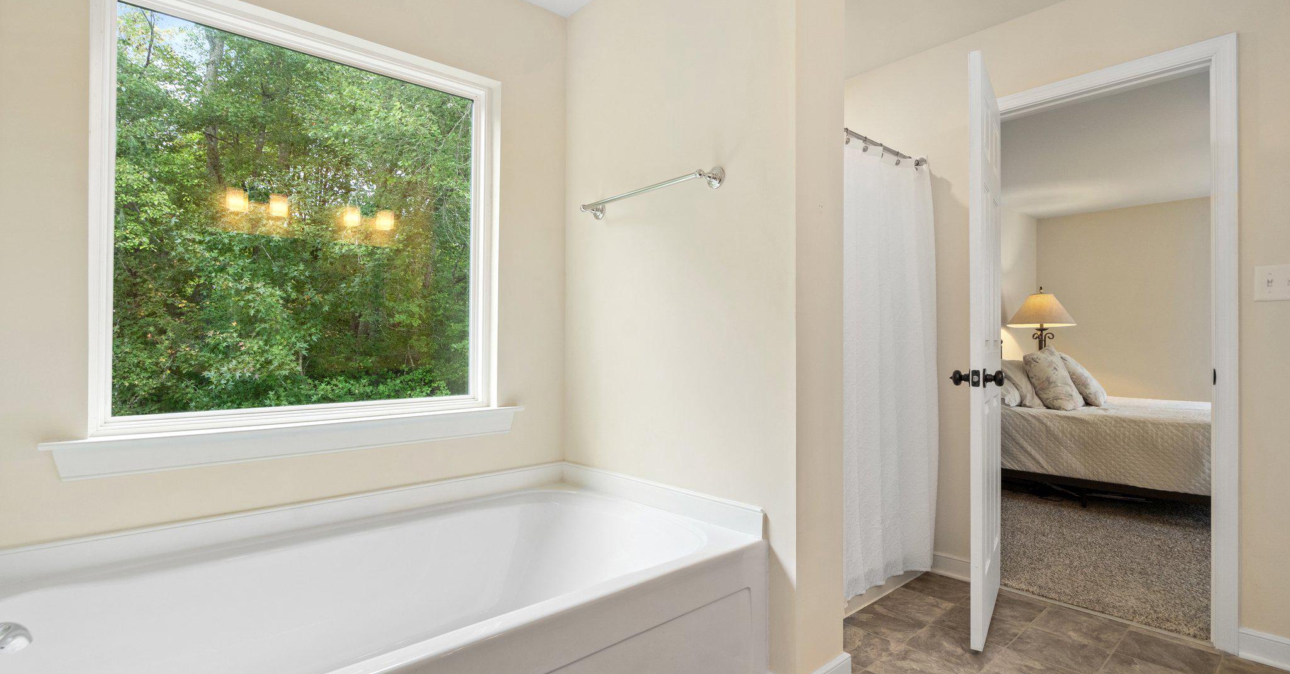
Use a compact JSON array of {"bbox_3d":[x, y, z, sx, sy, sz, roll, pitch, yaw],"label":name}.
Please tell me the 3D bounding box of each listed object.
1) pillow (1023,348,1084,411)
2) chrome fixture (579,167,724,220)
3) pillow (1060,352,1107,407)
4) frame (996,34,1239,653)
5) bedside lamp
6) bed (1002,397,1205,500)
[{"bbox_3d":[2.837,0.294,3.980,0.440,0.430,0.160,1,-31,-44],"label":"pillow"},{"bbox_3d":[0.007,-0.501,2.018,0.080,0.070,0.669,1,-1,-43],"label":"chrome fixture"},{"bbox_3d":[3.239,0.314,4.250,0.440,0.430,0.160,1,-31,-44],"label":"pillow"},{"bbox_3d":[1.803,0.029,2.288,0.130,2.115,0.780,1,-1,-43],"label":"frame"},{"bbox_3d":[3.489,-0.034,5.048,0.595,0.820,0.595,1,-1,-44],"label":"bedside lamp"},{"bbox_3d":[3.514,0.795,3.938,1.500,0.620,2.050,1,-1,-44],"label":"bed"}]

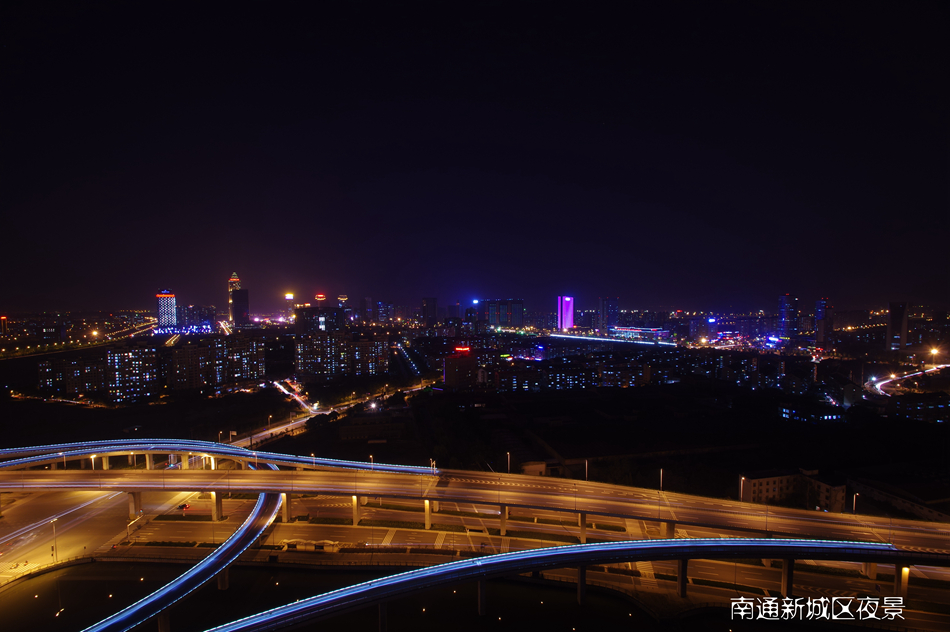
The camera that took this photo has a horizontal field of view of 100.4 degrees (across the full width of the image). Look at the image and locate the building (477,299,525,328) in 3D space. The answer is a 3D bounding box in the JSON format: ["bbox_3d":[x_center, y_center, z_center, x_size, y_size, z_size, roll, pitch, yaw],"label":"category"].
[{"bbox_3d":[79.599,-5.495,1251.551,132.000,93.500,52.000,-2,3,-28],"label":"building"}]

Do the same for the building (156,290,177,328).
[{"bbox_3d":[-1000.286,-18.804,1279.773,46.000,130.500,36.000,-2,3,-28],"label":"building"}]

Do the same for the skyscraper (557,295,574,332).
[{"bbox_3d":[271.506,-7.387,1179.046,44.000,101.500,26.000,-2,3,-28],"label":"skyscraper"}]

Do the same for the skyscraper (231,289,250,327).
[{"bbox_3d":[-813.519,-25.375,1373.088,47.000,133.000,34.000,-2,3,-28],"label":"skyscraper"}]

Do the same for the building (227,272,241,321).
[{"bbox_3d":[-929.098,-66.327,1525.525,40.000,202.500,40.000,-2,3,-28],"label":"building"}]

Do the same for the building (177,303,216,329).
[{"bbox_3d":[-952.829,2.374,1353.387,112.000,81.000,40.000,-2,3,-28],"label":"building"}]

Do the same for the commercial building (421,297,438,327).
[{"bbox_3d":[-150.155,-11.228,1320.618,38.000,101.500,32.000,-2,3,-28],"label":"commercial building"}]

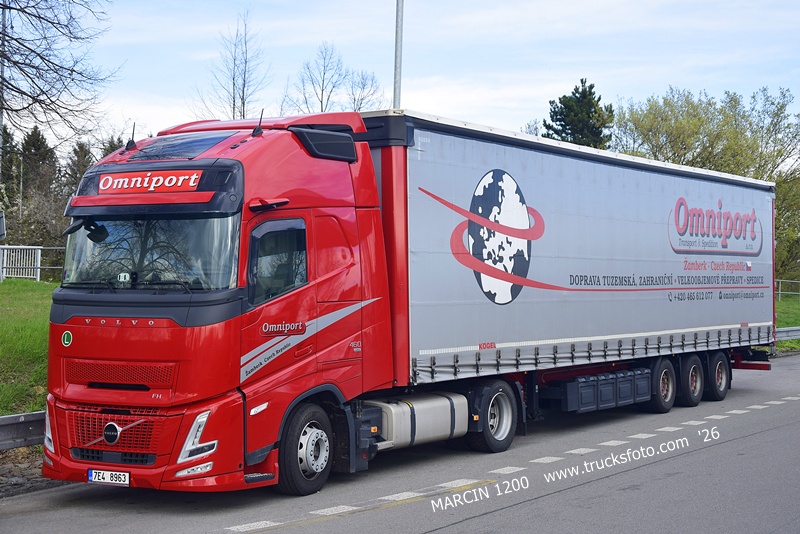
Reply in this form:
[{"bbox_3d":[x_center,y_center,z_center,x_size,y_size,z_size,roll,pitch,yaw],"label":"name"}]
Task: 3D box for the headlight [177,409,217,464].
[{"bbox_3d":[-1.825,1.545,11.495,0.356,0.480,0.150,-1,-1,19],"label":"headlight"}]

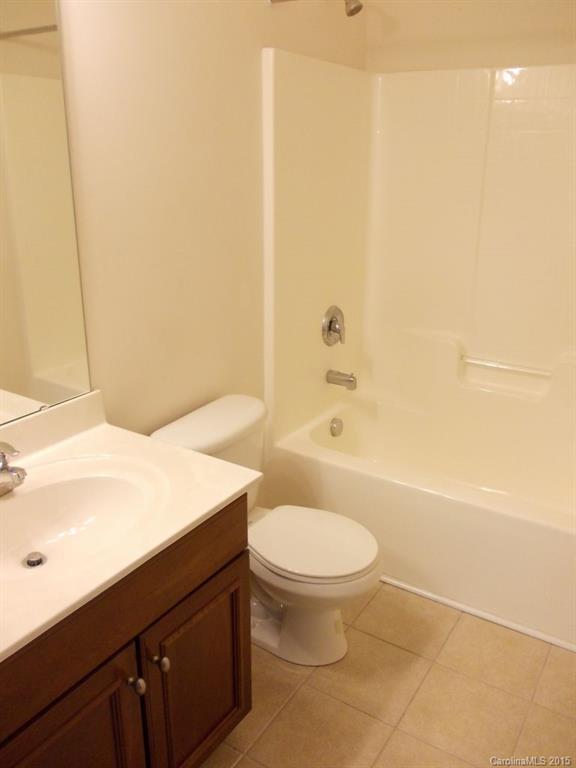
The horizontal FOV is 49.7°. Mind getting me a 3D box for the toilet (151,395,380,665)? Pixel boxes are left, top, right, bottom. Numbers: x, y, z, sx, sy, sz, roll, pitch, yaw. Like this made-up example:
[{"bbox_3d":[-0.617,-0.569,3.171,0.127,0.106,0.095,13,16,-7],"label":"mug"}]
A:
[{"bbox_3d":[-0.026,0.509,2.074,0.693,0.743,0.460,12,23,31],"label":"toilet"}]

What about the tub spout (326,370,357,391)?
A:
[{"bbox_3d":[0.249,-0.015,2.838,0.143,0.078,0.060,12,23,31],"label":"tub spout"}]

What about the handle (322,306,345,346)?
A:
[{"bbox_3d":[0.229,-0.256,2.788,0.072,0.185,0.180,12,23,31],"label":"handle"}]

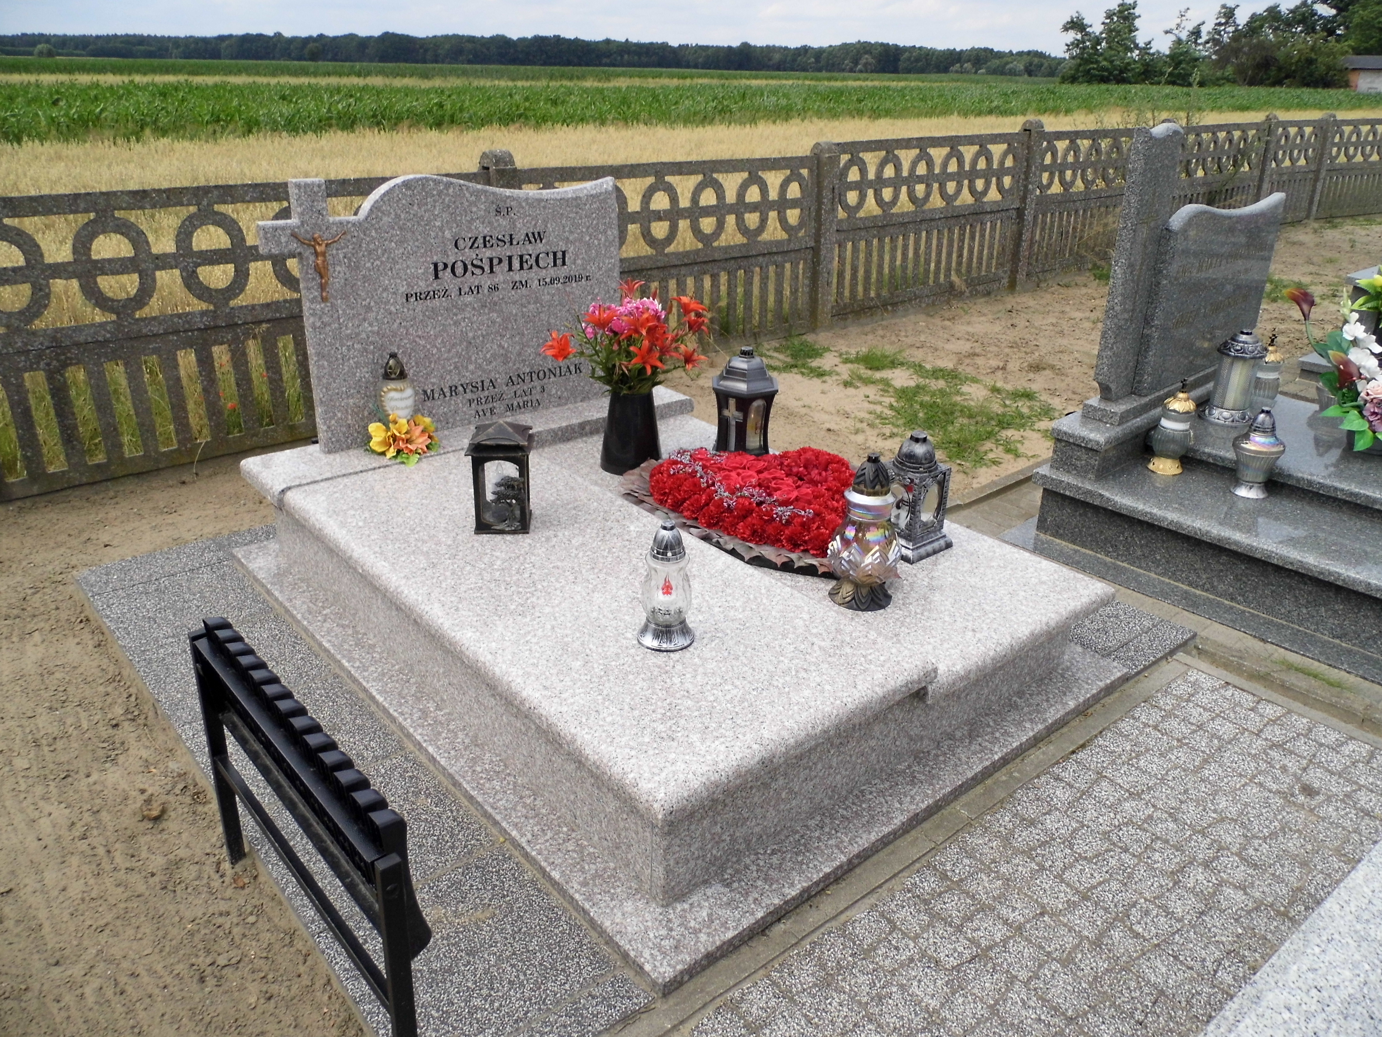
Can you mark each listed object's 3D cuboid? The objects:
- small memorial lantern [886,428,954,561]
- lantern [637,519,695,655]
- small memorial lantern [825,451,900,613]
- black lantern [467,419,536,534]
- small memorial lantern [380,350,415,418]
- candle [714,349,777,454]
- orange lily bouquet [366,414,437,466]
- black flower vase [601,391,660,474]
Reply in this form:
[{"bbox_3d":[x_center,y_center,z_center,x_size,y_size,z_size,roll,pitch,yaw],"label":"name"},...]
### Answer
[{"bbox_3d":[0.606,-0.076,2.709,0.175,0.326,0.175,-18,30,-36],"label":"small memorial lantern"},{"bbox_3d":[-0.050,0.137,2.150,0.126,0.273,0.126,1,24,-1],"label":"lantern"},{"bbox_3d":[0.430,0.023,2.419,0.178,0.372,0.178,6,24,10],"label":"small memorial lantern"},{"bbox_3d":[-0.510,-0.126,2.697,0.168,0.284,0.168,0,24,-3],"label":"black lantern"},{"bbox_3d":[-0.955,-0.377,3.210,0.117,0.302,0.115,-13,28,-29],"label":"small memorial lantern"},{"bbox_3d":[0.182,-0.381,3.315,0.250,0.367,0.225,16,28,30],"label":"candle"},{"bbox_3d":[-0.926,-0.271,3.192,0.220,0.125,0.165,-11,27,-26],"label":"orange lily bouquet"},{"bbox_3d":[-0.193,-0.295,3.241,0.203,0.252,0.203,0,24,-3],"label":"black flower vase"}]

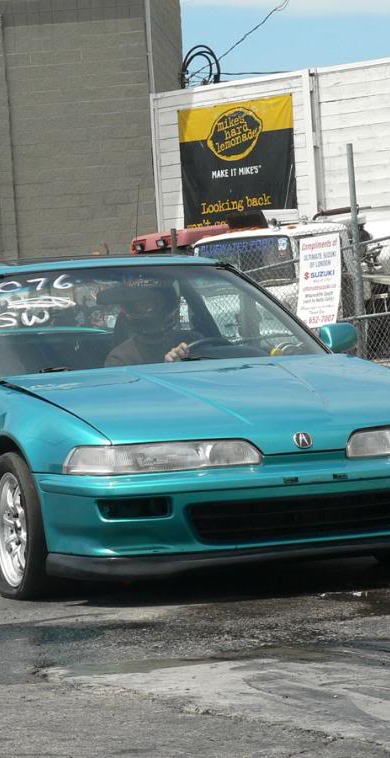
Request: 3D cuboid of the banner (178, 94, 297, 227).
[{"bbox_3d":[0.660,-2.920,42.000,2.100,2.200,0.030,-3,1,39],"label":"banner"}]

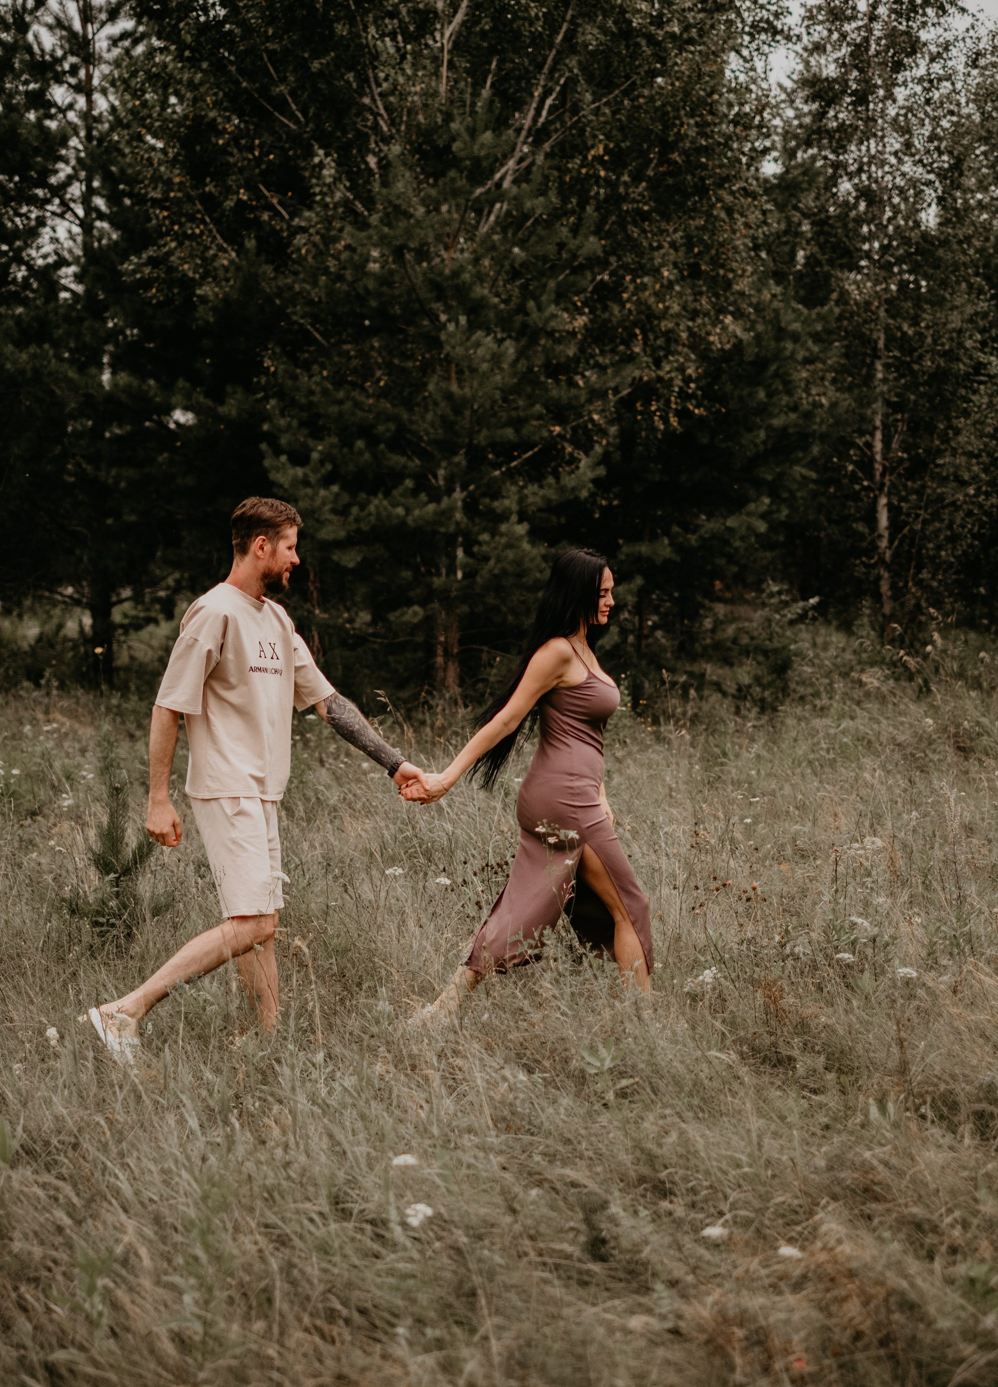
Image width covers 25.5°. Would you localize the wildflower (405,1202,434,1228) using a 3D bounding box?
[{"bbox_3d":[-0.160,1.041,4.400,0.057,0.040,0.055,0,3,0],"label":"wildflower"}]

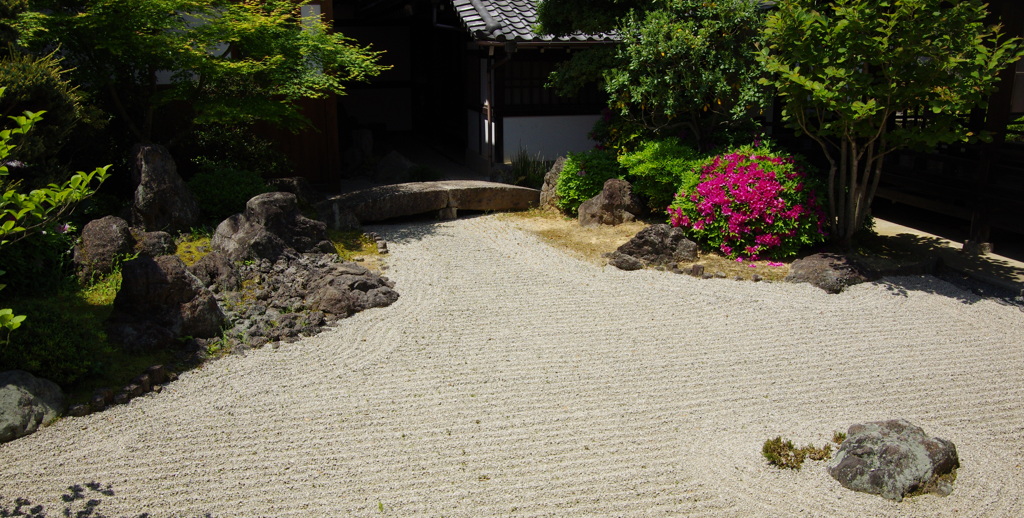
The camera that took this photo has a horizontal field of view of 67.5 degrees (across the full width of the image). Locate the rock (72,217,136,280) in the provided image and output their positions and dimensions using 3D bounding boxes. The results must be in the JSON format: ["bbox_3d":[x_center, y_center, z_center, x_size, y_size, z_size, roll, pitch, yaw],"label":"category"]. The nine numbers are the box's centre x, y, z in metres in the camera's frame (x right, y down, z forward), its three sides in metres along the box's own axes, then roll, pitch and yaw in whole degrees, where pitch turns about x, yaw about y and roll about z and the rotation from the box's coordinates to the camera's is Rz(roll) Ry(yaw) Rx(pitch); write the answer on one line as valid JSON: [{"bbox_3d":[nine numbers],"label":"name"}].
[{"bbox_3d":[-3.524,-0.117,6.597,0.530,0.520,0.460,0,15,0],"label":"rock"}]

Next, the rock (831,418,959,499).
[{"bbox_3d":[2.005,0.979,3.959,0.607,0.327,0.485,7,16,28],"label":"rock"}]

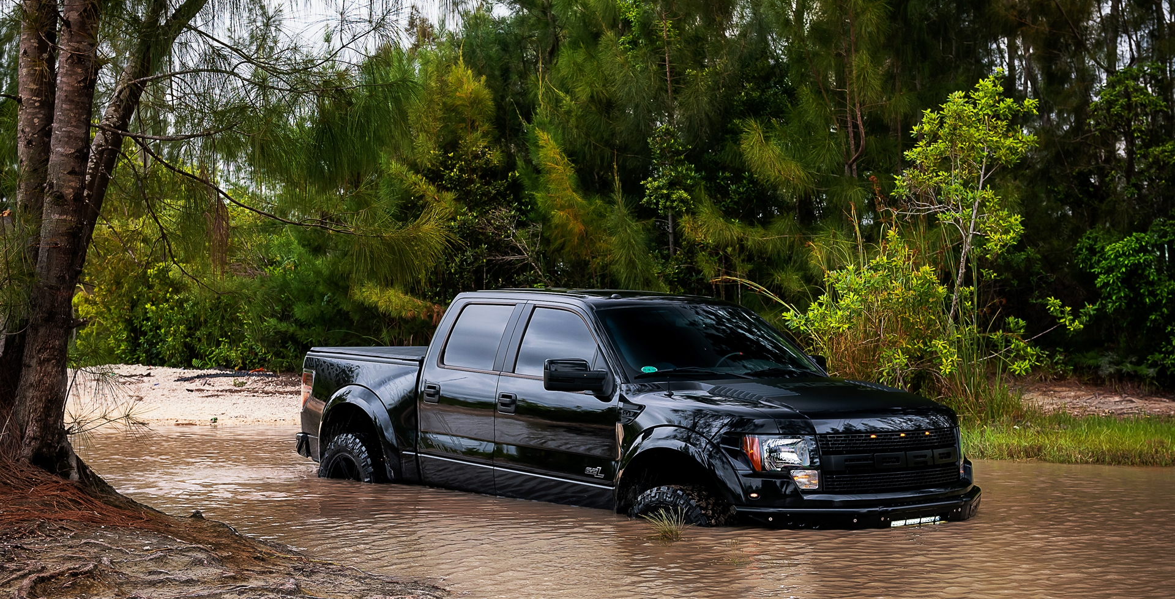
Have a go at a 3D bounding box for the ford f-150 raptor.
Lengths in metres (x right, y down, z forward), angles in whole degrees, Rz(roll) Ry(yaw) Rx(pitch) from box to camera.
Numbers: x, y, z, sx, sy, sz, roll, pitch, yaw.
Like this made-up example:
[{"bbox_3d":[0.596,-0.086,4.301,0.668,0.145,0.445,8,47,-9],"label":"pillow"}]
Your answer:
[{"bbox_3d":[0.093,0.926,11.455,2.220,2.010,5.880,0,1,-38],"label":"ford f-150 raptor"}]

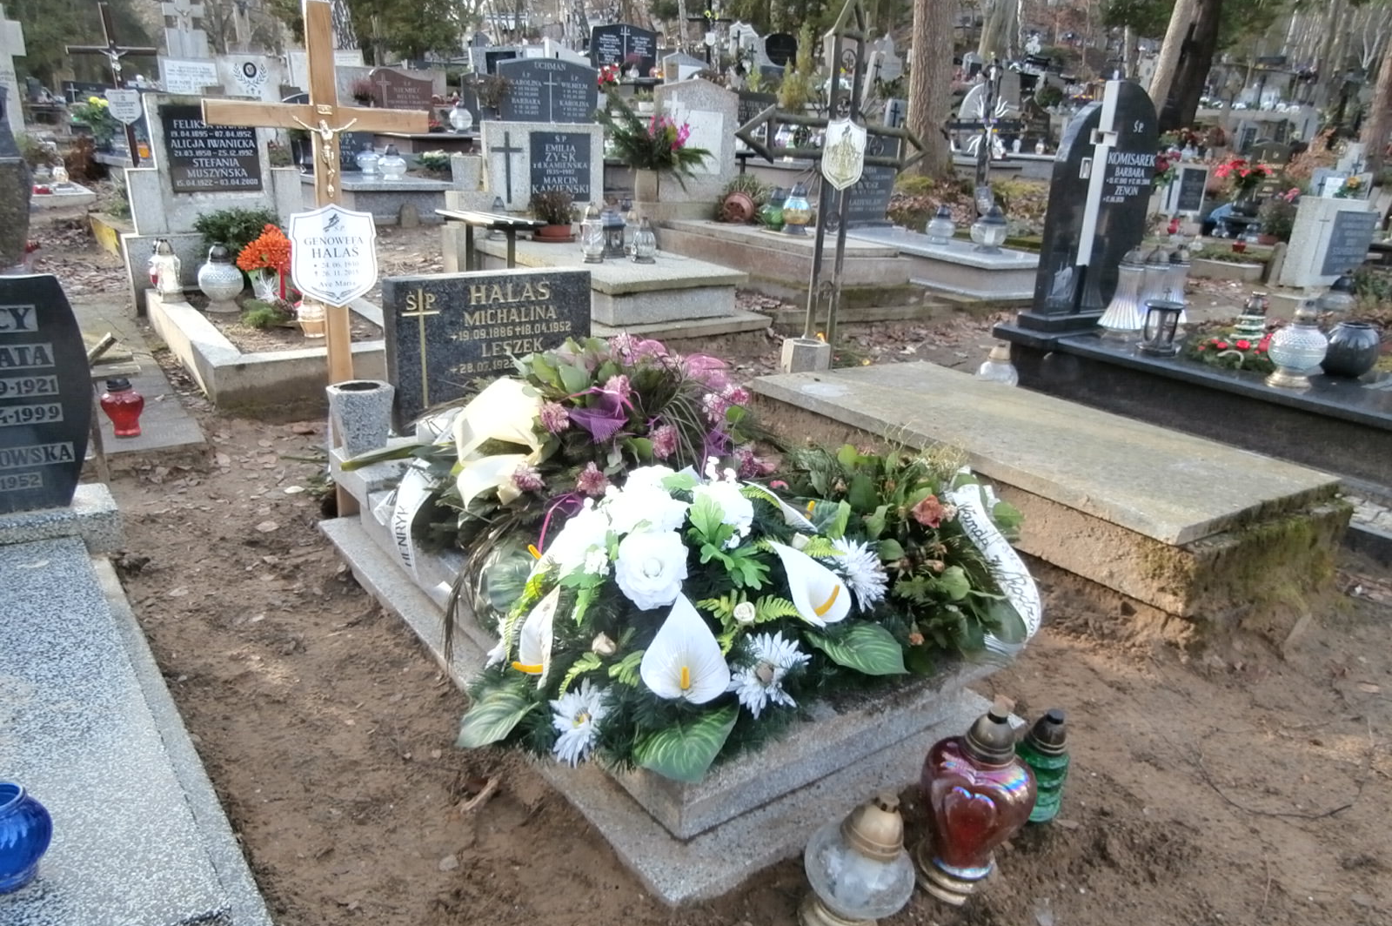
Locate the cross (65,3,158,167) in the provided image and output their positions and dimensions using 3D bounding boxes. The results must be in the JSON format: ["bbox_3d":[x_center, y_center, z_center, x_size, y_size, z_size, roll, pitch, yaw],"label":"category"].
[{"bbox_3d":[-3.782,-2.285,6.414,0.520,1.400,0.060,-13,26,-30],"label":"cross"}]

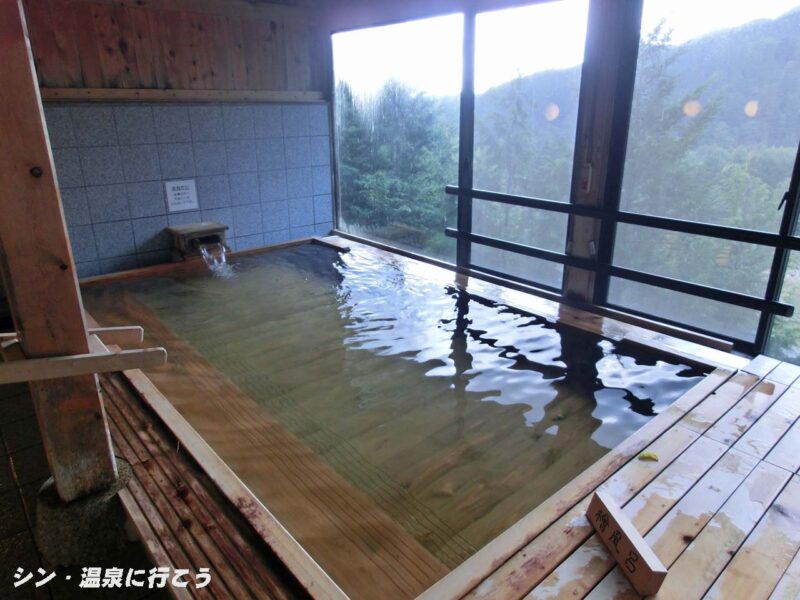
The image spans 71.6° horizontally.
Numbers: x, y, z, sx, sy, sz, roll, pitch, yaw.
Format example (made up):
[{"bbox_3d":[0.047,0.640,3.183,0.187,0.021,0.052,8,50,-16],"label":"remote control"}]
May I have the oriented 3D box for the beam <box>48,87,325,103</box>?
[{"bbox_3d":[-1.707,-1.730,4.712,2.481,0.099,0.066,-16,25,-38],"label":"beam"}]

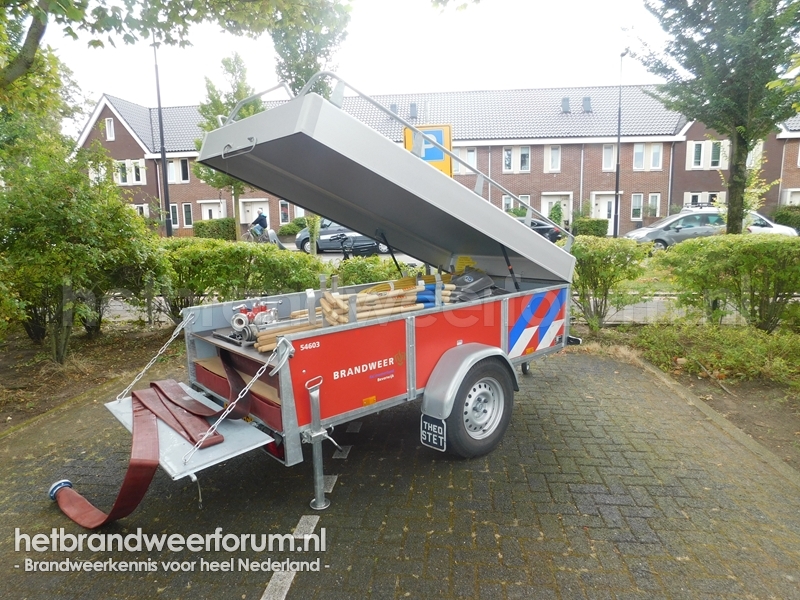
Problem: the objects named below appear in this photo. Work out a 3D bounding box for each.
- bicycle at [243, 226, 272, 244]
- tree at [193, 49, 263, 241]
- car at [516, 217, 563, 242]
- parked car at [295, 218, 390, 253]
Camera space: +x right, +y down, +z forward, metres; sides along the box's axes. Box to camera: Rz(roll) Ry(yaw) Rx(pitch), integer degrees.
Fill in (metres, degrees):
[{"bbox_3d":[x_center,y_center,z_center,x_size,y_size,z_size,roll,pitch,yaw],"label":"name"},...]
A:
[{"bbox_3d":[-7.239,-3.218,27.000,1.750,1.080,0.600,0,9,10],"label":"bicycle"},{"bbox_3d":[-7.149,-6.464,23.100,3.500,8.720,3.500,0,9,10],"label":"tree"},{"bbox_3d":[3.680,-2.468,19.900,4.400,1.430,1.780,0,9,10],"label":"car"},{"bbox_3d":[-2.000,-2.641,21.000,4.280,1.640,1.750,0,9,10],"label":"parked car"}]

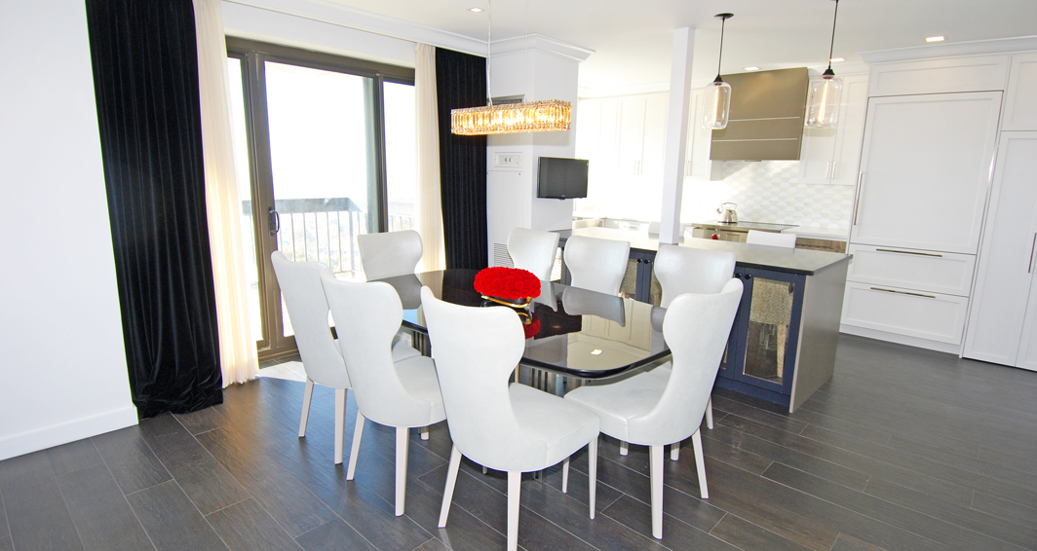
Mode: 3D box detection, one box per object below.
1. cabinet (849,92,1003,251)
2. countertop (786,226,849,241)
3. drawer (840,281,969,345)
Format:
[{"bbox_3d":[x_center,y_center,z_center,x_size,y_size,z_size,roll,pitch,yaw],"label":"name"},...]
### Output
[{"bbox_3d":[3.619,-0.912,4.644,0.890,1.306,0.600,11,15,41],"label":"cabinet"},{"bbox_3d":[3.103,-0.427,5.342,0.605,0.044,0.620,11,15,41],"label":"countertop"},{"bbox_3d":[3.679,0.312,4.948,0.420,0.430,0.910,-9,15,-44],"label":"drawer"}]

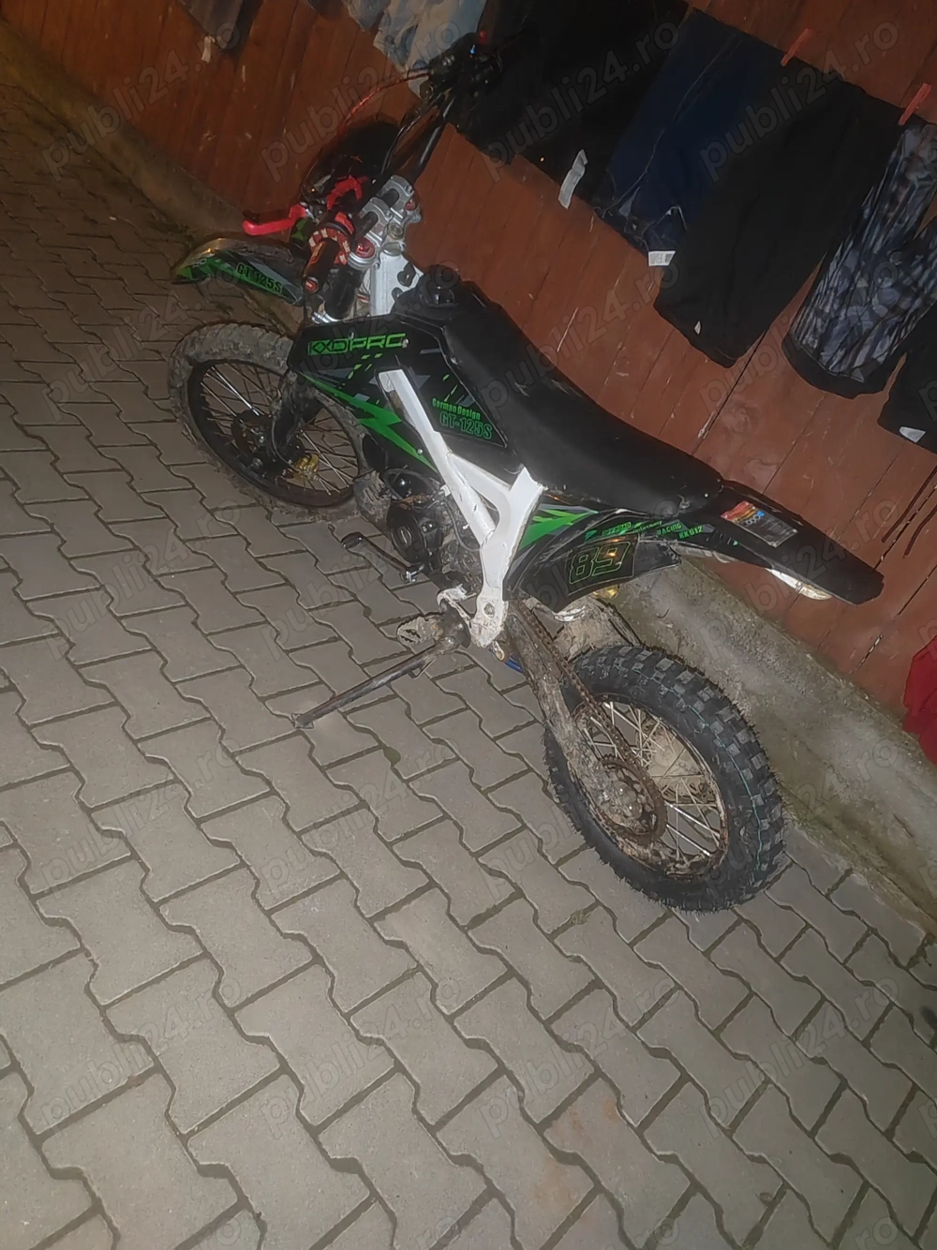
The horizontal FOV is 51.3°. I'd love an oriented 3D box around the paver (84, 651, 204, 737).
[{"bbox_3d":[-0.609,0.146,1.817,0.197,0.060,0.162,43,34,25],"label":"paver"}]

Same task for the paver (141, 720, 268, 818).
[{"bbox_3d":[-0.476,0.271,1.734,0.197,0.060,0.162,43,34,25],"label":"paver"}]

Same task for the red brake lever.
[{"bbox_3d":[-0.285,-0.601,1.447,0.030,0.017,0.141,47,46,-3],"label":"red brake lever"}]

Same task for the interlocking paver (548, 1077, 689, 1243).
[{"bbox_3d":[0.215,0.818,1.468,0.198,0.060,0.163,43,35,25],"label":"interlocking paver"}]

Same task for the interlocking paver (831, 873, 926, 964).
[{"bbox_3d":[0.901,0.678,2.187,0.198,0.060,0.163,43,35,25],"label":"interlocking paver"}]

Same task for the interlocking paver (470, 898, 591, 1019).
[{"bbox_3d":[0.101,0.601,1.713,0.198,0.066,0.164,43,35,25],"label":"interlocking paver"}]

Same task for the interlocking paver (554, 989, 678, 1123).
[{"bbox_3d":[0.236,0.725,1.621,0.198,0.060,0.163,43,35,25],"label":"interlocking paver"}]

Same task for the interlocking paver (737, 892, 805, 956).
[{"bbox_3d":[0.587,0.610,2.056,0.199,0.060,0.163,43,35,25],"label":"interlocking paver"}]

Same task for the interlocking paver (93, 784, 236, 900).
[{"bbox_3d":[-0.497,0.368,1.580,0.197,0.060,0.162,43,34,25],"label":"interlocking paver"}]

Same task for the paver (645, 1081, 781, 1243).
[{"bbox_3d":[0.367,0.844,1.522,0.197,0.060,0.162,43,34,25],"label":"paver"}]

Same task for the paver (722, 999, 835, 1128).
[{"bbox_3d":[0.543,0.793,1.748,0.199,0.060,0.163,43,35,25],"label":"paver"}]

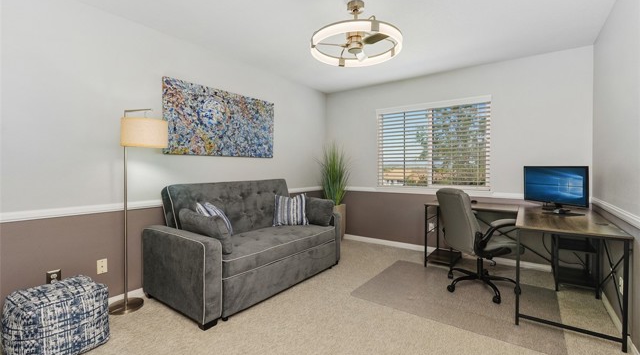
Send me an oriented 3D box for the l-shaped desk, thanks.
[{"bbox_3d":[1.730,0.701,2.770,1.506,0.739,1.500,1,2,36],"label":"l-shaped desk"}]

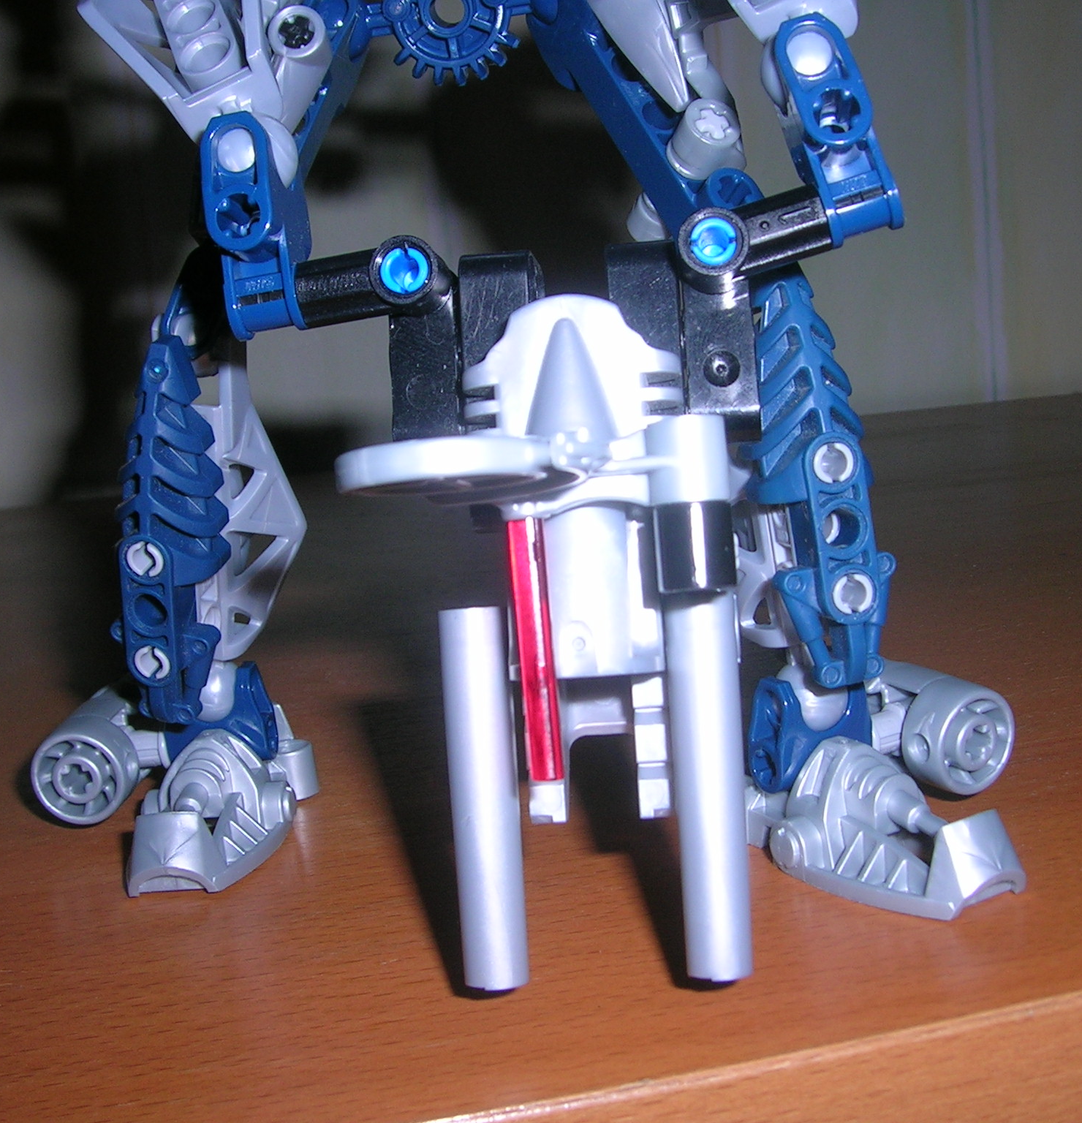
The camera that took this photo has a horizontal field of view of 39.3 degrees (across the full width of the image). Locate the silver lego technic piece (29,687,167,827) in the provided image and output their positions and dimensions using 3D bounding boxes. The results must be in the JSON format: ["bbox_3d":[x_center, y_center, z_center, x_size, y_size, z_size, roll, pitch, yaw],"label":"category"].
[{"bbox_3d":[-0.065,0.029,0.227,0.016,0.015,0.019,-4,14,6],"label":"silver lego technic piece"}]

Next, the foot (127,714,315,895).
[{"bbox_3d":[-0.046,0.032,0.210,0.024,0.016,0.036,-4,10,5],"label":"foot"}]

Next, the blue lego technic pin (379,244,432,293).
[{"bbox_3d":[-0.014,-0.031,0.161,0.005,0.005,0.005,-5,10,-1],"label":"blue lego technic pin"}]

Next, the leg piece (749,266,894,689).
[{"bbox_3d":[0.034,-0.010,0.185,0.015,0.051,0.011,-8,4,-13],"label":"leg piece"}]

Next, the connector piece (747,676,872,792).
[{"bbox_3d":[0.034,0.022,0.192,0.014,0.015,0.009,-9,11,-23],"label":"connector piece"}]

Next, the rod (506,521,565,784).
[{"bbox_3d":[0.000,0.009,0.146,0.004,0.026,0.004,-5,13,1],"label":"rod"}]

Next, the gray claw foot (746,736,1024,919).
[{"bbox_3d":[0.042,0.028,0.184,0.024,0.016,0.036,-10,11,-26],"label":"gray claw foot"}]

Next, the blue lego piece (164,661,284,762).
[{"bbox_3d":[-0.047,0.022,0.222,0.015,0.014,0.009,-3,10,9],"label":"blue lego piece"}]

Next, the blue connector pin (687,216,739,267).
[{"bbox_3d":[0.018,-0.034,0.161,0.005,0.005,0.005,-5,10,-1],"label":"blue connector pin"}]

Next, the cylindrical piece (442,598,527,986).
[{"bbox_3d":[-0.005,0.023,0.147,0.006,0.040,0.006,-3,18,1],"label":"cylindrical piece"}]

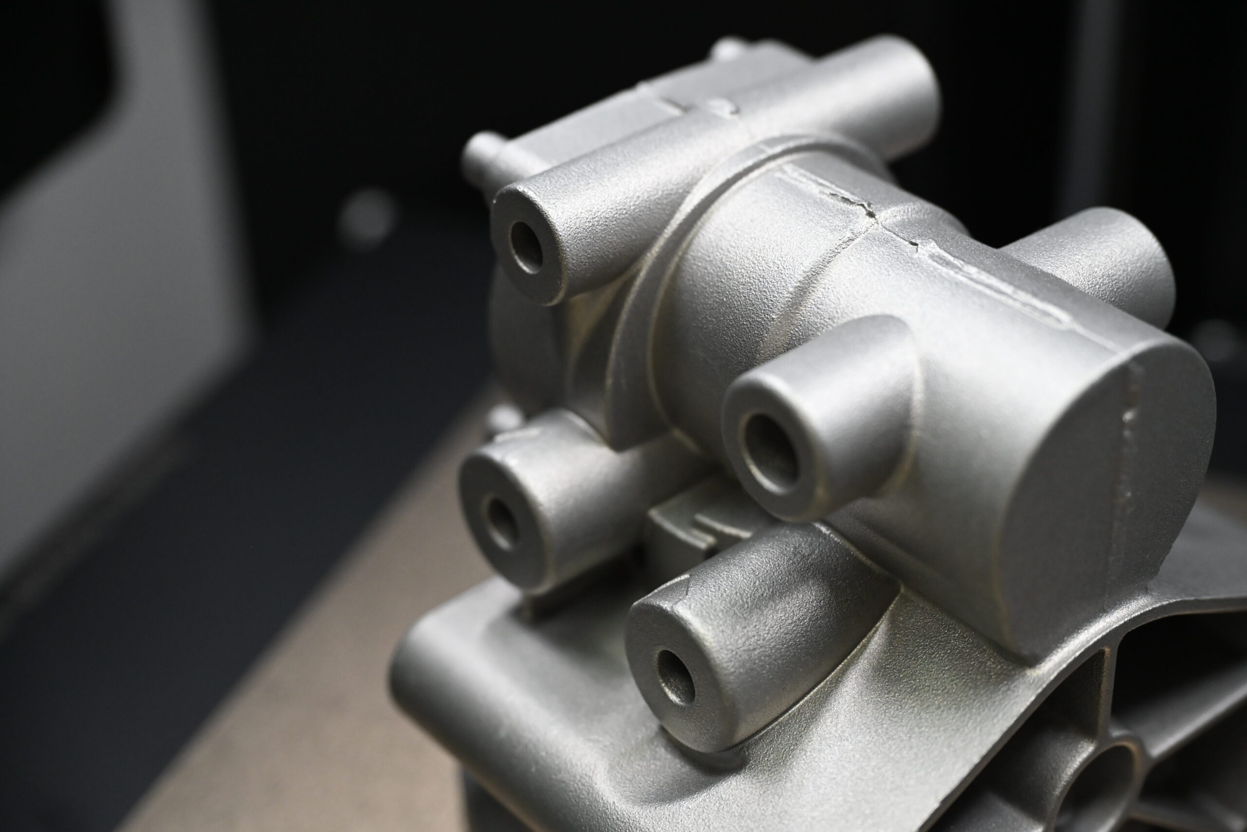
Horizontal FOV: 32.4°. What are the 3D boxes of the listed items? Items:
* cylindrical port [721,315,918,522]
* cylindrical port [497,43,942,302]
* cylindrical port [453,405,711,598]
[{"bbox_3d":[0.042,0.001,0.431,0.034,0.031,0.031,-25,39,-30],"label":"cylindrical port"},{"bbox_3d":[0.023,-0.057,0.487,0.110,0.027,0.027,-25,39,-30],"label":"cylindrical port"},{"bbox_3d":[-0.007,0.012,0.386,0.036,0.028,0.028,-25,39,-30],"label":"cylindrical port"}]

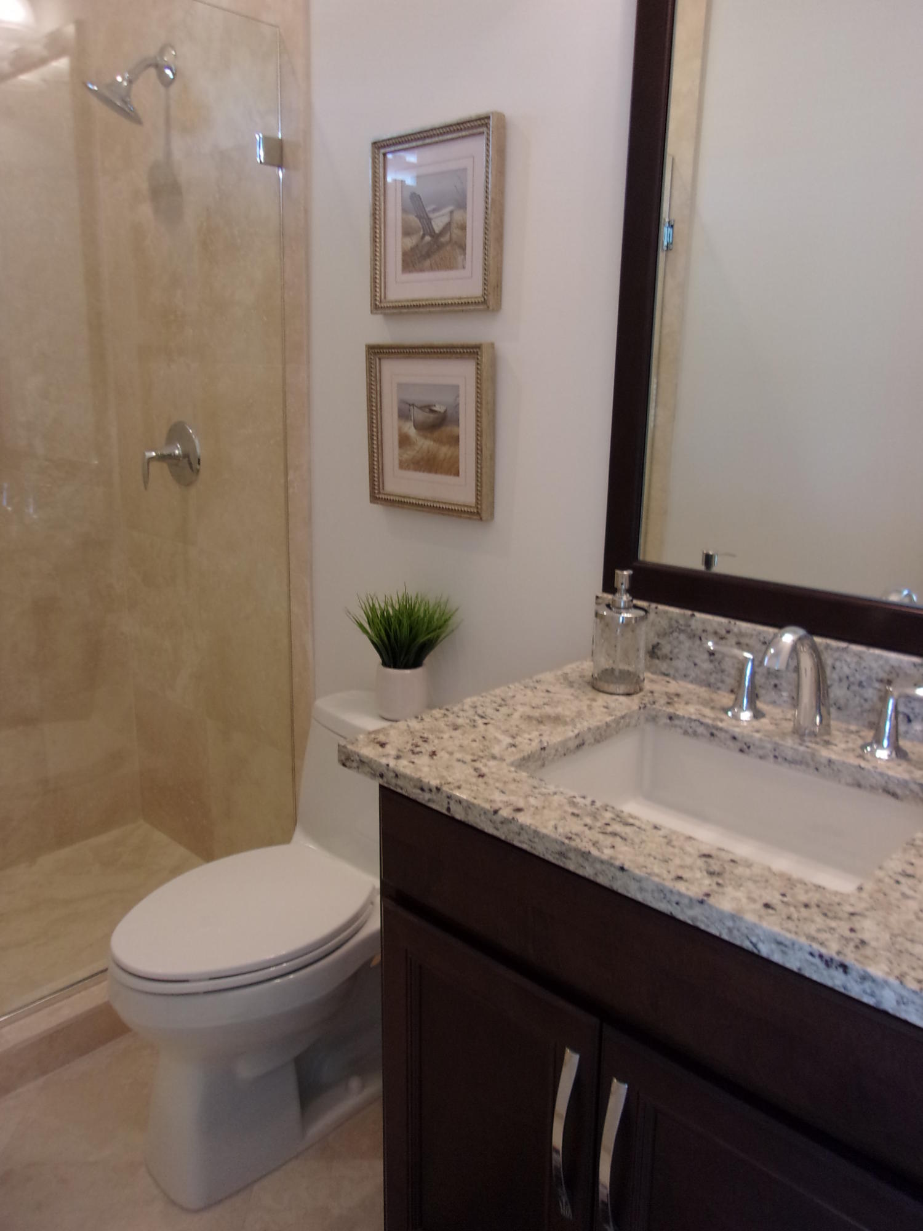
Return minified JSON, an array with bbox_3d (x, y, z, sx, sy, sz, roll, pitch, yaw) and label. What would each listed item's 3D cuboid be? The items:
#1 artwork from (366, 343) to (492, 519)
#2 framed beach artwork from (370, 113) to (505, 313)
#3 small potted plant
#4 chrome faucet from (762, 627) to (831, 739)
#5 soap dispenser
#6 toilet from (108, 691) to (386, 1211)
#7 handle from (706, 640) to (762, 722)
[{"bbox_3d":[-0.065,-0.355,1.830,0.309,0.311,0.032,14,19,42],"label":"artwork"},{"bbox_3d":[-0.052,-0.712,1.739,0.304,0.308,0.031,14,19,42],"label":"framed beach artwork"},{"bbox_3d":[-0.122,0.075,1.872,0.205,0.250,0.205,1,14,0],"label":"small potted plant"},{"bbox_3d":[0.441,0.091,1.253,0.050,0.161,0.162,14,19,42],"label":"chrome faucet"},{"bbox_3d":[0.249,0.022,1.482,0.083,0.179,0.092,0,14,-5],"label":"soap dispenser"},{"bbox_3d":[-0.293,0.576,1.745,0.420,0.672,0.715,14,19,42],"label":"toilet"},{"bbox_3d":[0.391,0.092,1.386,0.108,0.094,0.054,14,19,42],"label":"handle"}]

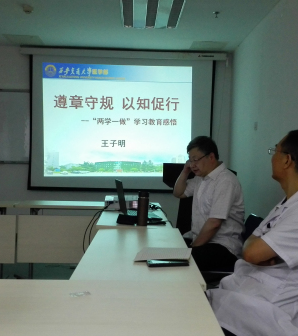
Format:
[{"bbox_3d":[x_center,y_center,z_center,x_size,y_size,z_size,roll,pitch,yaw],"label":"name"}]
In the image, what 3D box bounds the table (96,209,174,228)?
[{"bbox_3d":[-0.119,0.743,3.465,0.490,0.750,1.170,1,1,-1],"label":"table"}]

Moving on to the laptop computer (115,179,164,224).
[{"bbox_3d":[-0.083,0.235,3.321,0.285,0.272,0.355,1,1,-11],"label":"laptop computer"}]

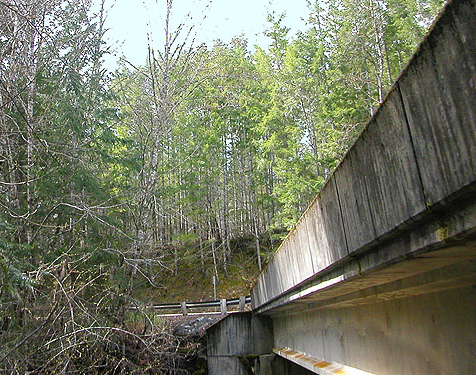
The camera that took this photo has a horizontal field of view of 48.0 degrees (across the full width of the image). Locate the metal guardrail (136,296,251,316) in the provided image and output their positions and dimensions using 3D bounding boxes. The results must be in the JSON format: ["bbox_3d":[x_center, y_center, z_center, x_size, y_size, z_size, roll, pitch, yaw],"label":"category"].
[{"bbox_3d":[-2.181,5.792,25.701,8.100,0.760,0.800,-14,-20,38],"label":"metal guardrail"}]

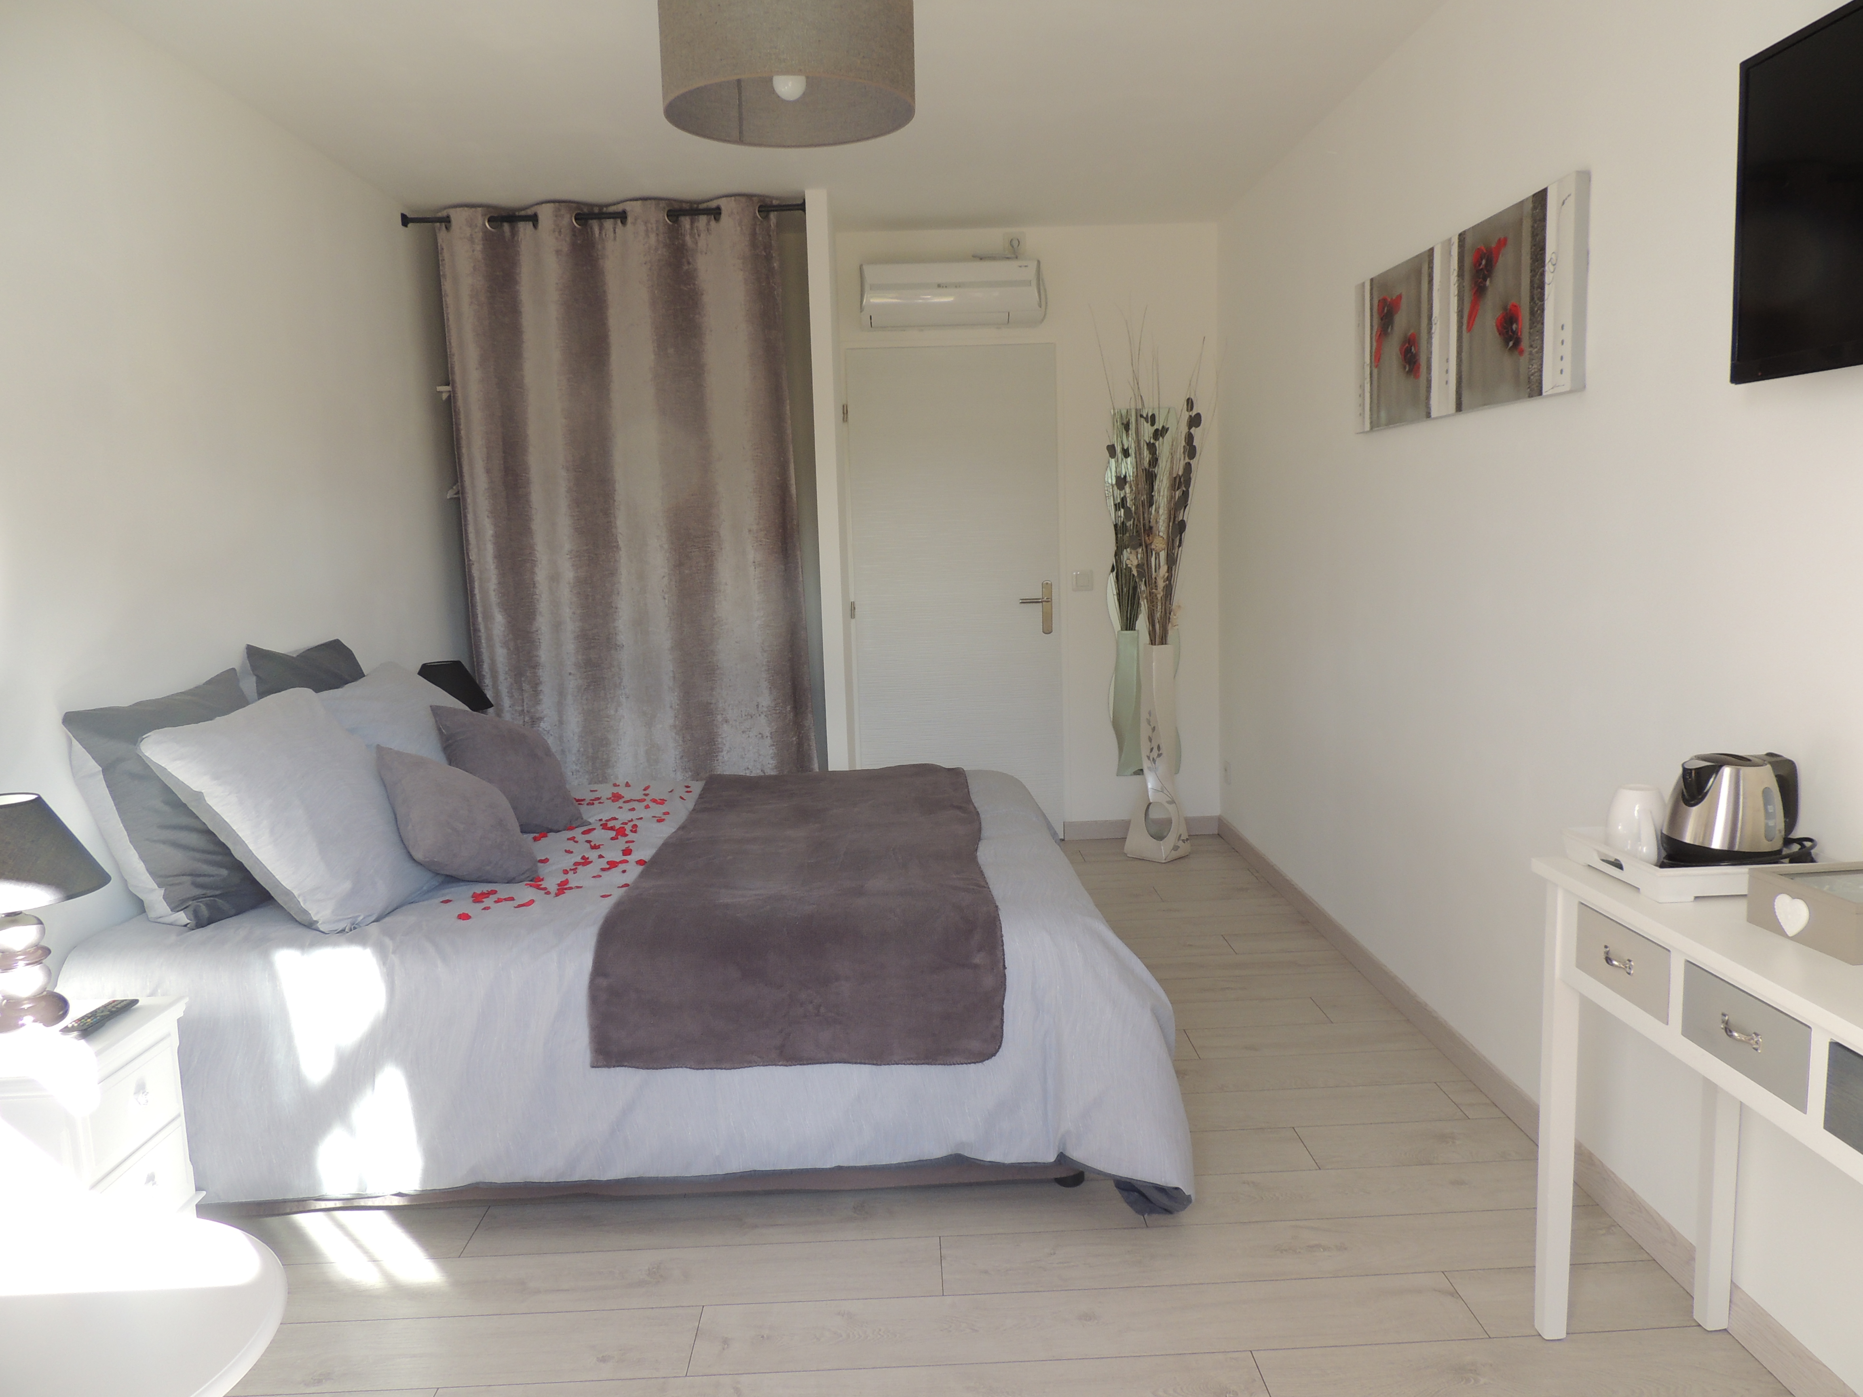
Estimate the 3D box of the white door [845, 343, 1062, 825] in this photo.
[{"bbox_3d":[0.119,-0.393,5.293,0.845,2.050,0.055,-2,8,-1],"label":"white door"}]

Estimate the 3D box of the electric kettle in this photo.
[{"bbox_3d":[1.163,0.169,1.873,0.195,0.176,0.152,-4,8,-15],"label":"electric kettle"}]

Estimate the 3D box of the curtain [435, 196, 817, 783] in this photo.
[{"bbox_3d":[-1.041,-0.472,4.545,1.210,2.450,0.140,-2,8,-1],"label":"curtain"}]

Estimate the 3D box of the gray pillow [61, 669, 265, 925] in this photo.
[{"bbox_3d":[-1.546,0.209,2.818,0.180,0.520,0.640,-19,8,1],"label":"gray pillow"}]

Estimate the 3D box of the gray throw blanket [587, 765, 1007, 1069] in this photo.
[{"bbox_3d":[-0.274,0.444,3.216,0.820,0.280,1.670,-2,8,-1],"label":"gray throw blanket"}]

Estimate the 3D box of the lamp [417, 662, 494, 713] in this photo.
[{"bbox_3d":[-1.571,0.075,4.202,0.285,0.385,0.285,-2,8,-1],"label":"lamp"}]

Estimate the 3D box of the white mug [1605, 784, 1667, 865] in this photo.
[{"bbox_3d":[1.062,0.193,1.942,0.083,0.113,0.112,-2,8,-1],"label":"white mug"}]

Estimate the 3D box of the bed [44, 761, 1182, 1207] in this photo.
[{"bbox_3d":[-0.613,0.626,3.248,2.140,0.610,1.730,-2,8,-1],"label":"bed"}]

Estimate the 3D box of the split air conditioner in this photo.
[{"bbox_3d":[0.083,-1.571,5.040,0.715,0.265,0.200,-2,8,-1],"label":"split air conditioner"}]

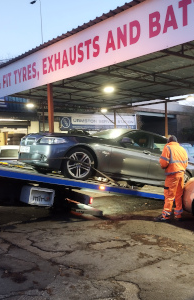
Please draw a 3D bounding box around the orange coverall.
[{"bbox_3d":[1.501,0.598,6.120,0.560,1.510,0.440,-2,2,-33],"label":"orange coverall"}]

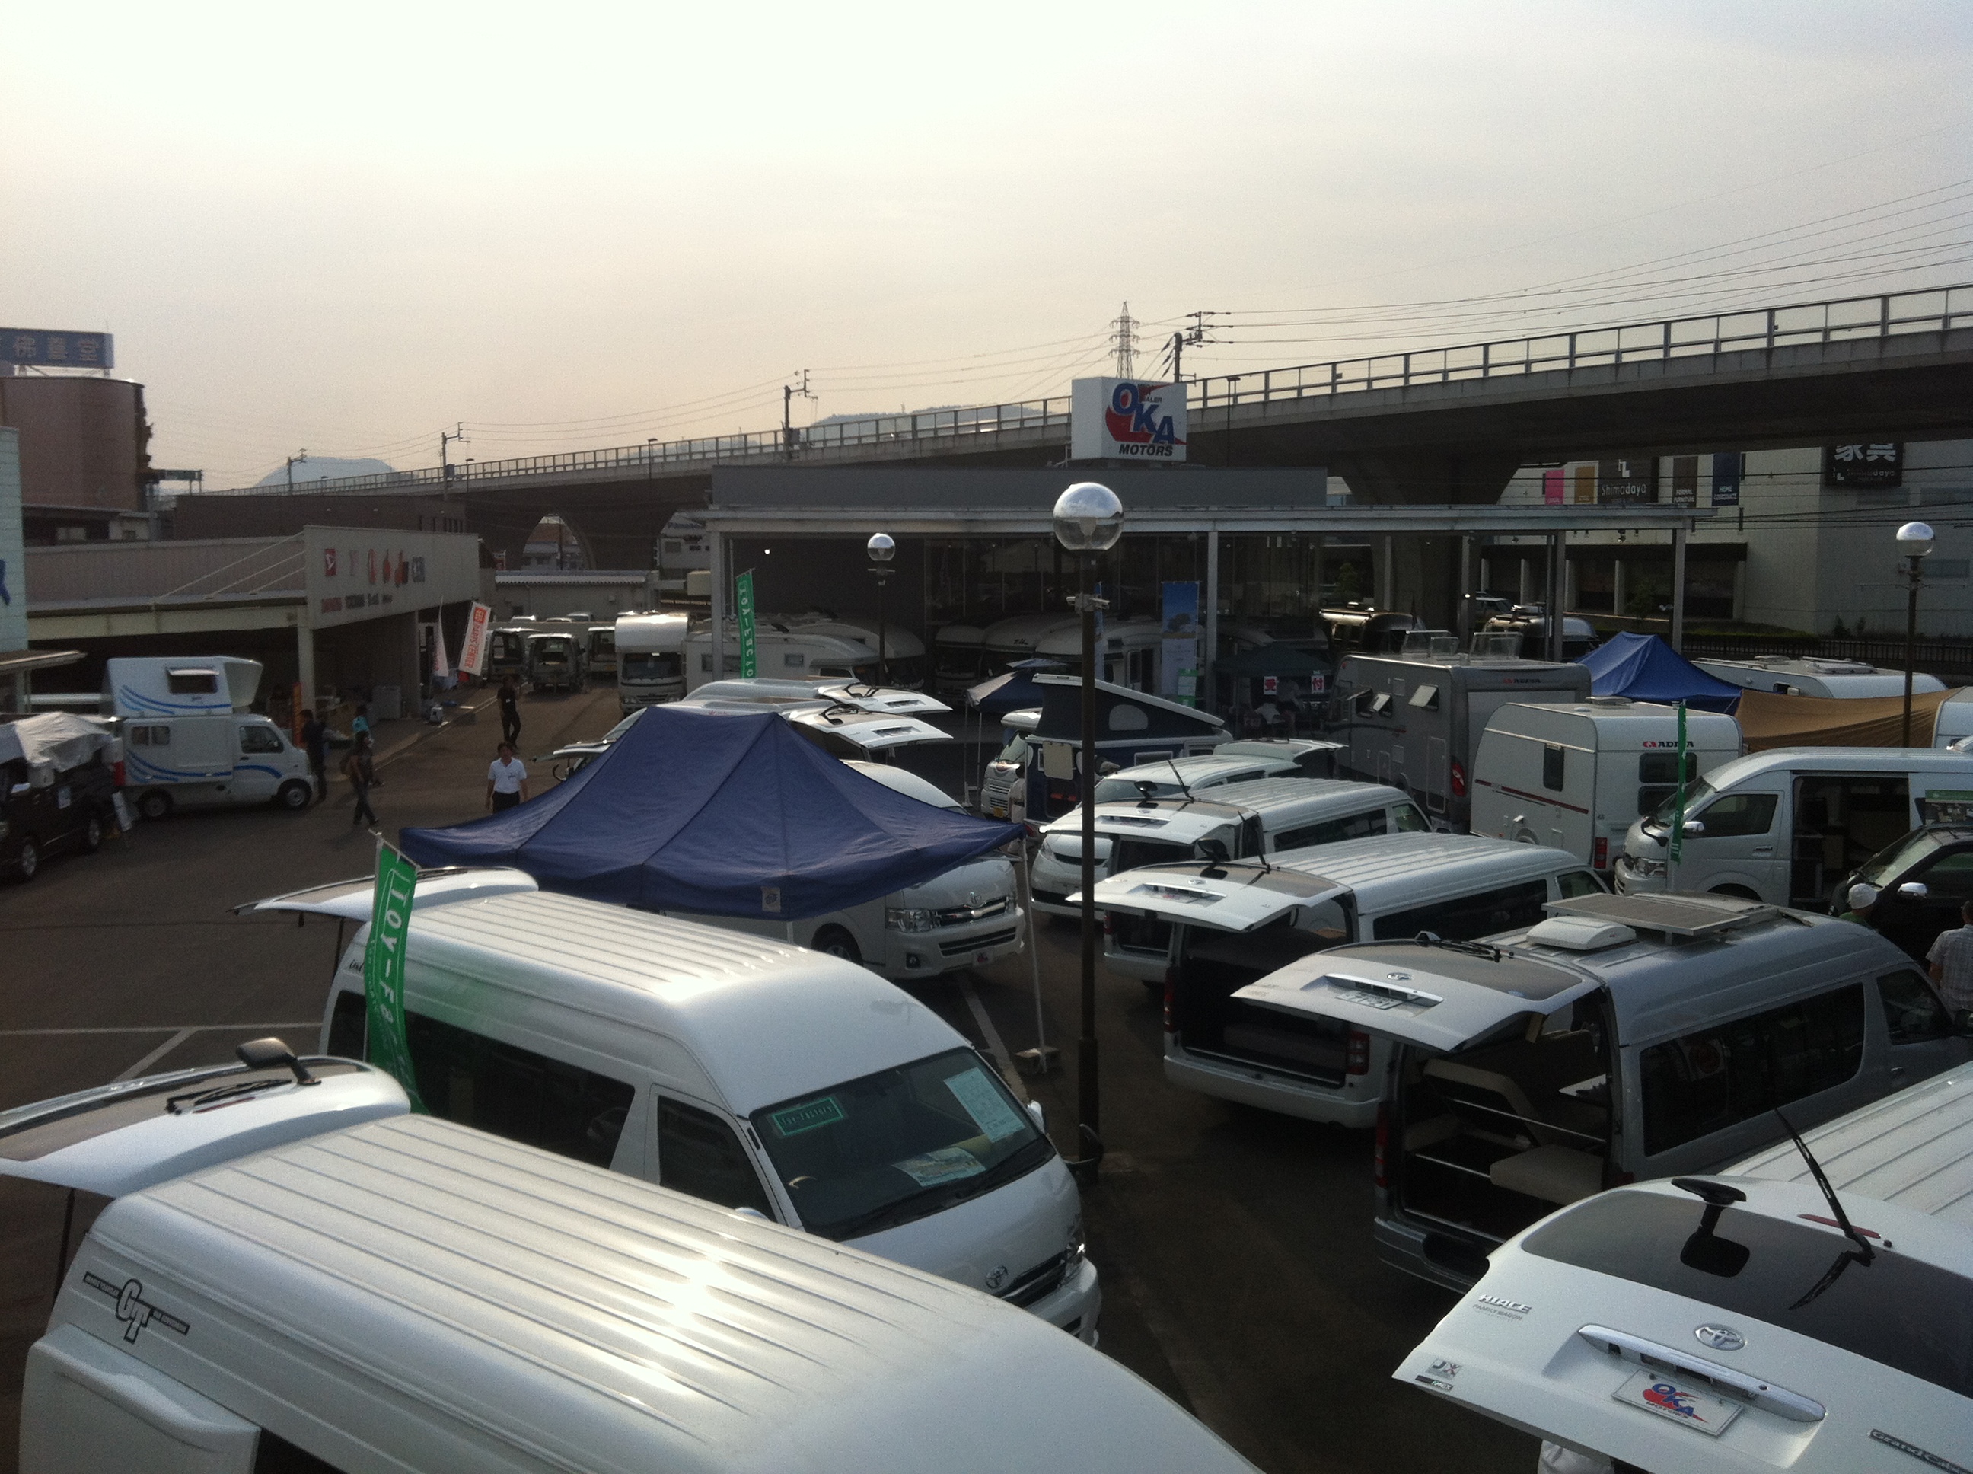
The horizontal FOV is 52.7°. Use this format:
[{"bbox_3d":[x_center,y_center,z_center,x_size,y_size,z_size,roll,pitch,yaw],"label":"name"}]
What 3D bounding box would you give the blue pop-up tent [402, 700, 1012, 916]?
[{"bbox_3d":[-2.457,1.328,17.684,4.500,3.120,3.000,3,6,35],"label":"blue pop-up tent"}]

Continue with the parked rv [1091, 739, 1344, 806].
[{"bbox_3d":[2.603,1.244,25.206,1.730,1.950,4.800,4,6,36],"label":"parked rv"}]

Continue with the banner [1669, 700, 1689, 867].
[{"bbox_3d":[7.967,0.541,22.930,0.120,1.850,0.500,2,5,26],"label":"banner"}]

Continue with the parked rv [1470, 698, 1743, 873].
[{"bbox_3d":[9.119,0.711,30.079,2.150,2.520,4.700,-1,5,-9],"label":"parked rv"}]

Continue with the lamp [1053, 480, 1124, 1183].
[{"bbox_3d":[0.724,0.698,13.989,0.490,4.970,0.490,0,5,0],"label":"lamp"}]

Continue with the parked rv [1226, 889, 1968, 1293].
[{"bbox_3d":[4.502,2.289,13.304,6.400,2.360,1.900,-5,7,-42],"label":"parked rv"}]

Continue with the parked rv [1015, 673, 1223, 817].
[{"bbox_3d":[2.151,0.570,27.757,3.250,2.850,1.520,-4,7,-41],"label":"parked rv"}]

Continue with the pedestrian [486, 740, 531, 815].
[{"bbox_3d":[-6.862,0.936,28.677,0.560,1.710,0.330,-1,5,-9],"label":"pedestrian"}]

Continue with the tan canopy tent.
[{"bbox_3d":[12.230,-0.209,28.500,3.100,1.100,4.200,2,6,26],"label":"tan canopy tent"}]

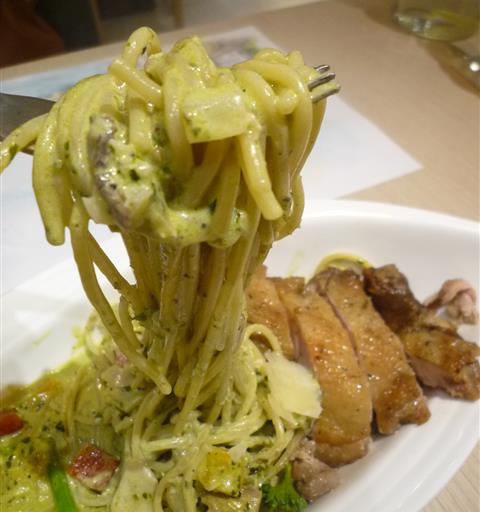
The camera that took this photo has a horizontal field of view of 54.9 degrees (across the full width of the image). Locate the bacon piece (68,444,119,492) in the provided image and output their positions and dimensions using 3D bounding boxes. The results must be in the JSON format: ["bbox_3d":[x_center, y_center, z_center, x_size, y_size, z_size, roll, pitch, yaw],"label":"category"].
[{"bbox_3d":[-0.056,0.080,0.175,0.013,0.011,0.011,22,53,19],"label":"bacon piece"}]

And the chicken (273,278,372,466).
[{"bbox_3d":[0.036,0.051,0.204,0.024,0.025,0.075,-5,49,-5],"label":"chicken"}]

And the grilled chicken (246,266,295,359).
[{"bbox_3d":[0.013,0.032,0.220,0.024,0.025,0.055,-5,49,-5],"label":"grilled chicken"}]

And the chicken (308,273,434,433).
[{"bbox_3d":[0.059,0.044,0.211,0.024,0.024,0.069,-7,49,-6],"label":"chicken"}]

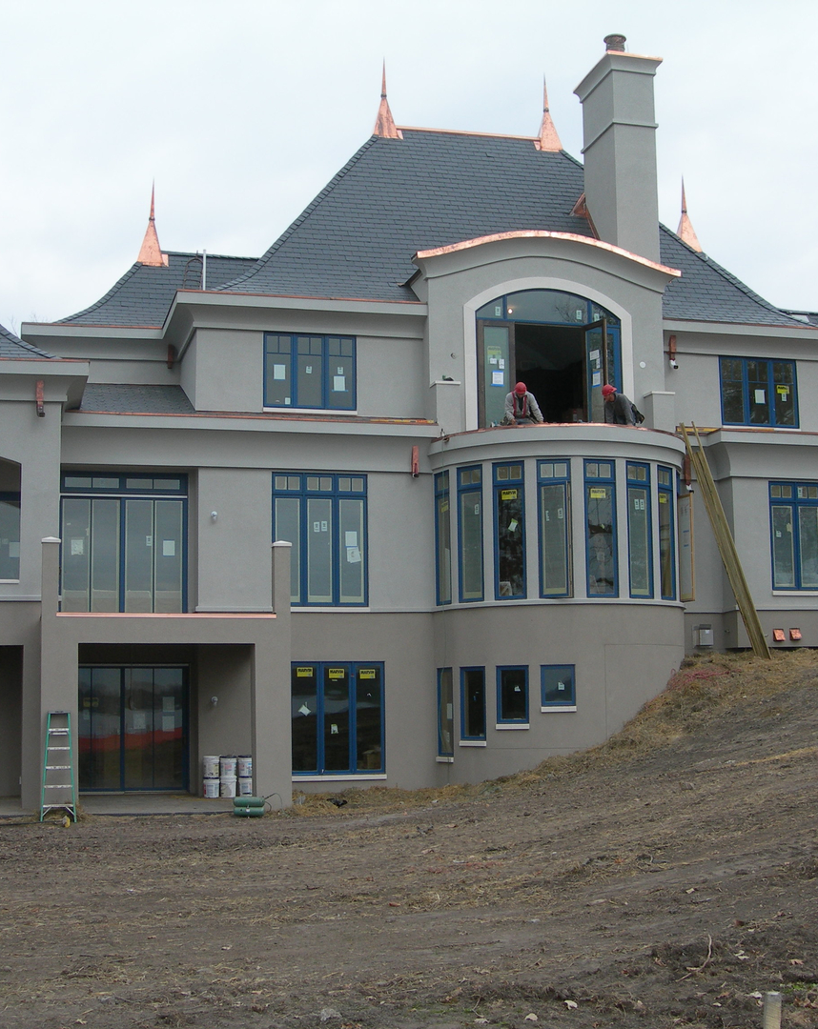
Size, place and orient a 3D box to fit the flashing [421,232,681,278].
[{"bbox_3d":[2.815,-5.247,30.268,5.562,0.763,0.500,1,-6,-15],"label":"flashing"}]

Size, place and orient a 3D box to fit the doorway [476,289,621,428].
[{"bbox_3d":[2.834,-3.038,30.657,3.137,3.107,0.220,1,-6,-15],"label":"doorway"}]

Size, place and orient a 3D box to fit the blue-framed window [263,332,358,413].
[{"bbox_3d":[-1.875,-2.716,28.750,1.766,1.396,0.140,1,-7,-15],"label":"blue-framed window"}]

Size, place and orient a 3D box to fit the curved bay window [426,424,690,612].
[{"bbox_3d":[3.190,0.168,29.135,5.300,3.396,2.700,1,-6,-15],"label":"curved bay window"}]

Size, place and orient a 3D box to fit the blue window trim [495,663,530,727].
[{"bbox_3d":[1.912,3.328,27.794,0.628,1.079,0.130,-3,-7,24],"label":"blue window trim"}]

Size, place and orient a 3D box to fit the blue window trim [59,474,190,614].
[{"bbox_3d":[-5.555,0.620,29.264,2.531,2.887,0.180,1,-6,-15],"label":"blue window trim"}]

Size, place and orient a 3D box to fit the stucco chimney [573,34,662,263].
[{"bbox_3d":[4.857,-8.245,34.646,1.330,5.700,2.250,1,-6,-15],"label":"stucco chimney"}]

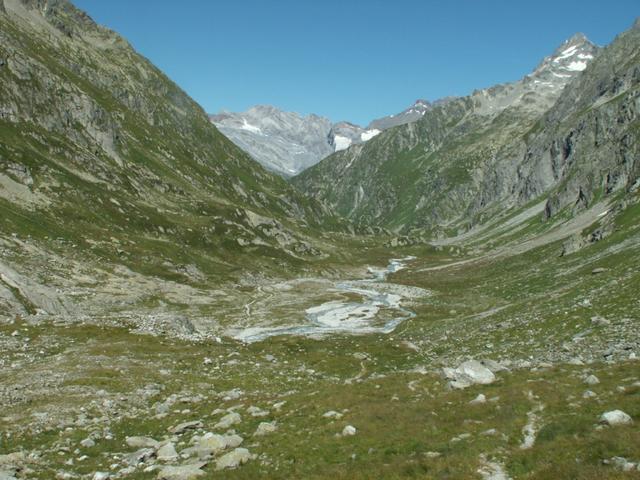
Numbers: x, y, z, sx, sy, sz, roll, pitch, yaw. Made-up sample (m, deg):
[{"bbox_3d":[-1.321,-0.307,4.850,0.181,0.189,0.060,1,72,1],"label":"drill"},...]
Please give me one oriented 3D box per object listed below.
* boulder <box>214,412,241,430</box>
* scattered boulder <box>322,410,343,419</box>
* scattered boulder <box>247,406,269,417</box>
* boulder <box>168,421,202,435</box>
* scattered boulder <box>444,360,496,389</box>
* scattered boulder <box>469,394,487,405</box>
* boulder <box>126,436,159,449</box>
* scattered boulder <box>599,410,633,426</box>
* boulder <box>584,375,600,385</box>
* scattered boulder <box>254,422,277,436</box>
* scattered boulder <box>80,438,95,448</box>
[{"bbox_3d":[-4.074,7.994,28.500,1.145,0.755,0.916,0,3,-8],"label":"boulder"},{"bbox_3d":[0.622,8.679,32.185,0.965,0.354,0.724,0,3,1],"label":"scattered boulder"},{"bbox_3d":[-3.305,9.070,34.223,1.129,0.482,0.846,0,3,-6],"label":"scattered boulder"},{"bbox_3d":[-5.820,8.113,28.000,1.471,0.508,1.103,-1,3,-12],"label":"boulder"},{"bbox_3d":[11.096,9.917,47.710,3.719,1.956,2.789,1,3,13],"label":"scattered boulder"},{"bbox_3d":[9.184,9.301,37.734,1.018,0.544,0.815,1,3,14],"label":"scattered boulder"},{"bbox_3d":[-7.009,7.996,25.551,1.226,0.404,0.858,-1,3,-16],"label":"boulder"},{"bbox_3d":[12.330,7.448,27.000,1.419,0.603,1.064,1,3,25],"label":"scattered boulder"},{"bbox_3d":[19.371,9.917,46.000,1.137,0.677,0.910,1,3,23],"label":"boulder"},{"bbox_3d":[-2.374,8.253,28.184,0.929,0.565,0.744,0,3,-5],"label":"scattered boulder"},{"bbox_3d":[-9.123,7.985,25.392,0.533,0.362,0.453,-1,3,-20],"label":"scattered boulder"}]

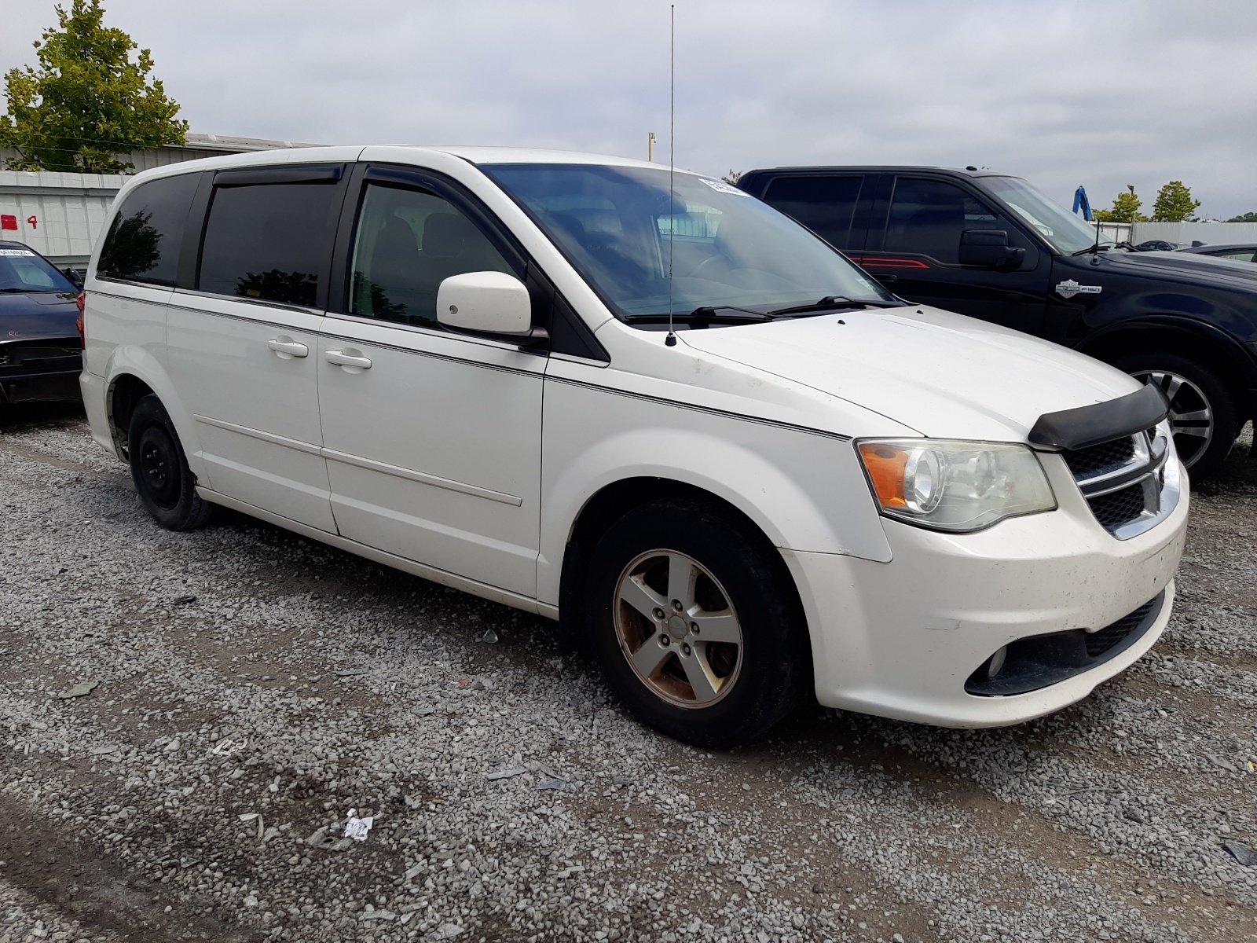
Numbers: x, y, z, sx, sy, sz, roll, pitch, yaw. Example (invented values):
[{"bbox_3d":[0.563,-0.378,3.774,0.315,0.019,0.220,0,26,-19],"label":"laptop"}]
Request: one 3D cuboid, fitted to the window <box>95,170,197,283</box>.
[{"bbox_3d":[-2.283,-1.125,4.425,1.040,0.510,0.080,12,3,41],"label":"window"}]

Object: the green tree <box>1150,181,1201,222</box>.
[{"bbox_3d":[45.232,-21.104,78.676,3.900,5.682,3.900,8,16,28],"label":"green tree"}]

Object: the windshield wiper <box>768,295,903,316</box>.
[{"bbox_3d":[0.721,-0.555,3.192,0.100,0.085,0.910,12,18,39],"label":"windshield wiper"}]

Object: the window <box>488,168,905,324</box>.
[{"bbox_3d":[0.296,-0.835,3.378,1.100,0.140,1.650,44,35,26],"label":"window"}]

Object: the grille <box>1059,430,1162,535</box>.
[{"bbox_3d":[1.379,-0.015,2.570,0.160,0.280,0.880,12,18,39],"label":"grille"}]

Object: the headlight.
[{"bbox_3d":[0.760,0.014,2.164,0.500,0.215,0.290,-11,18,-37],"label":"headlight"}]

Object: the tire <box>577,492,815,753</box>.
[{"bbox_3d":[0.186,0.411,2.658,0.708,0.708,0.225,12,18,39],"label":"tire"}]

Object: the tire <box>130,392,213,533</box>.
[{"bbox_3d":[-2.160,-0.053,4.530,0.680,0.680,0.225,12,18,39],"label":"tire"}]

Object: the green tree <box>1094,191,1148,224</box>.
[{"bbox_3d":[39.566,-20.085,76.561,4.100,4.832,3.900,7,16,26],"label":"green tree"}]

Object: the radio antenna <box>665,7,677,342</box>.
[{"bbox_3d":[0.120,-0.760,2.496,0.036,0.850,0.036,1,14,0],"label":"radio antenna"}]

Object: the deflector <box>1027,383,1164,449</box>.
[{"bbox_3d":[1.363,-0.167,2.596,0.180,0.130,1.140,12,18,39],"label":"deflector"}]

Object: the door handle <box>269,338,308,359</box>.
[{"bbox_3d":[-1.217,-0.441,3.391,0.245,0.050,0.050,12,18,39],"label":"door handle"}]

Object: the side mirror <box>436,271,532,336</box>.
[{"bbox_3d":[-0.386,-0.462,2.587,0.155,0.175,0.255,12,18,39],"label":"side mirror"}]

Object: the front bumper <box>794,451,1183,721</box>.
[{"bbox_3d":[1.246,0.185,2.782,0.660,0.680,1.930,12,18,39],"label":"front bumper"}]

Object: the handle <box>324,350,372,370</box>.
[{"bbox_3d":[-0.937,-0.372,3.165,0.250,0.050,0.050,12,18,39],"label":"handle"}]

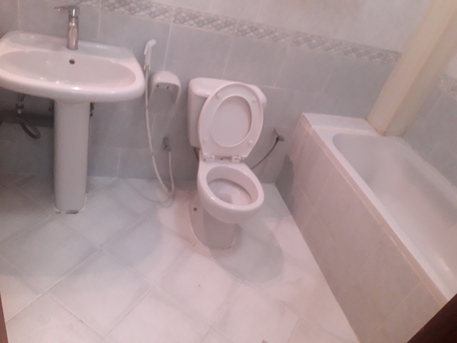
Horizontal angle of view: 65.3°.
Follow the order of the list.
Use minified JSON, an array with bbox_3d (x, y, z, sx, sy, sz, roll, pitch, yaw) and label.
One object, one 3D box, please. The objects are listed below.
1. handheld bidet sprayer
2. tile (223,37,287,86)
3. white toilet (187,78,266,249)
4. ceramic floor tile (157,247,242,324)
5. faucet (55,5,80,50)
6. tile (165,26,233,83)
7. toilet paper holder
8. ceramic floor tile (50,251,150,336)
[{"bbox_3d":[-0.388,-0.577,1.772,0.060,0.160,0.035,3,37,-21],"label":"handheld bidet sprayer"},{"bbox_3d":[0.153,-0.609,1.996,0.330,0.250,0.010,3,37,-21],"label":"tile"},{"bbox_3d":[-0.024,-0.015,1.928,0.420,0.800,0.700,3,37,-21],"label":"white toilet"},{"bbox_3d":[-0.141,0.565,1.790,0.330,0.010,0.330,29,36,16],"label":"ceramic floor tile"},{"bbox_3d":[-0.698,-0.599,1.526,0.100,0.170,0.130,3,37,-21],"label":"faucet"},{"bbox_3d":[-0.155,-0.625,1.878,0.330,0.250,0.010,3,37,-21],"label":"tile"},{"bbox_3d":[-0.335,-0.441,1.895,0.155,0.160,0.105,3,37,-21],"label":"toilet paper holder"},{"bbox_3d":[-0.573,0.542,1.627,0.330,0.010,0.330,29,36,16],"label":"ceramic floor tile"}]

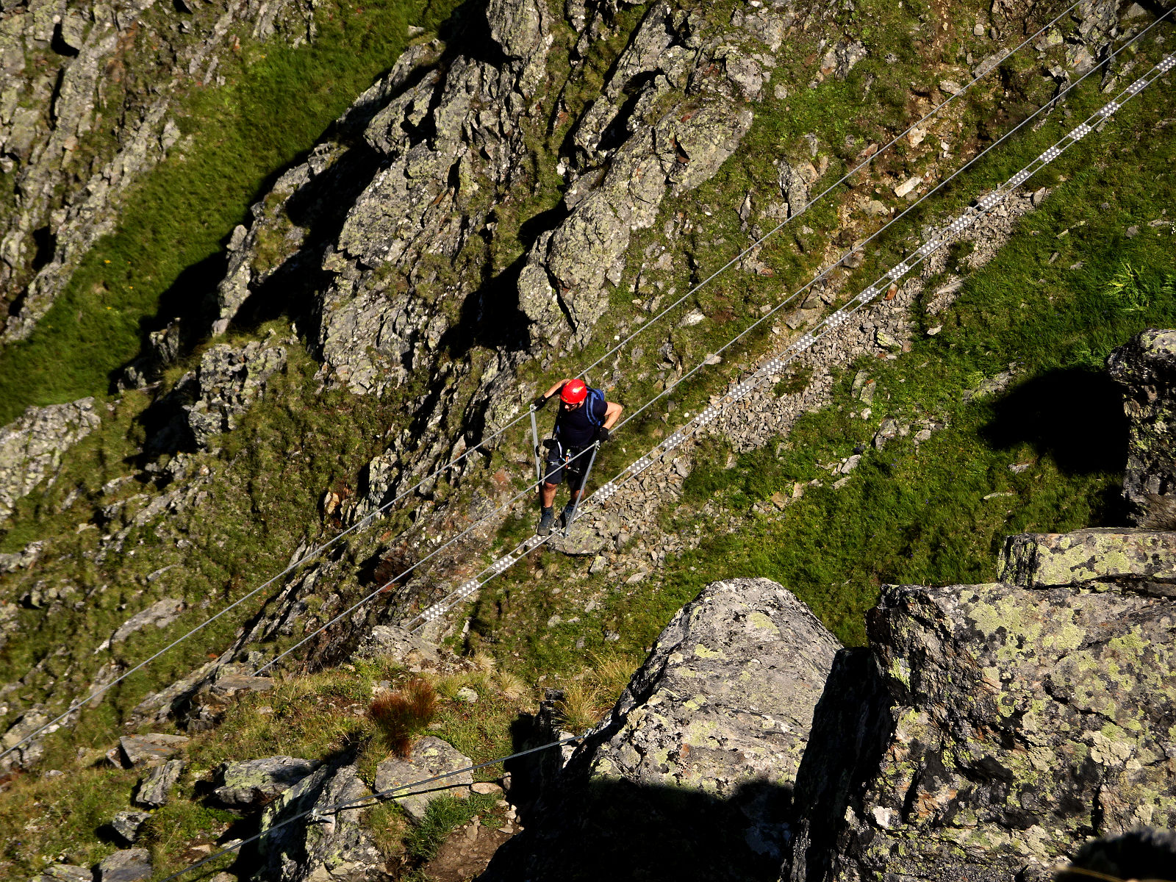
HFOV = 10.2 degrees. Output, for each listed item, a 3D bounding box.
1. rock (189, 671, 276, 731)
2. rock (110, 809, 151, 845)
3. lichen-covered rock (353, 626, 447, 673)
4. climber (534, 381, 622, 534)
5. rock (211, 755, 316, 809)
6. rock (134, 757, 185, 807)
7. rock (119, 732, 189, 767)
[{"bbox_3d":[-2.329,1.702,43.000,0.547,0.229,0.318,-3,38,-4],"label":"rock"},{"bbox_3d":[-2.811,2.374,40.500,0.230,0.153,0.191,0,38,0],"label":"rock"},{"bbox_3d":[-1.262,1.386,44.000,0.586,0.195,0.293,0,38,0],"label":"lichen-covered rock"},{"bbox_3d":[-0.148,0.139,60.500,0.800,1.680,0.600,28,46,31],"label":"climber"},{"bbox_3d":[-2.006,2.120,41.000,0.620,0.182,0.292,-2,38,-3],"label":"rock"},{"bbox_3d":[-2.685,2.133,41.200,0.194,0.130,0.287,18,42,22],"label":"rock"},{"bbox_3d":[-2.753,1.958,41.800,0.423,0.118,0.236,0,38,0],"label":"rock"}]

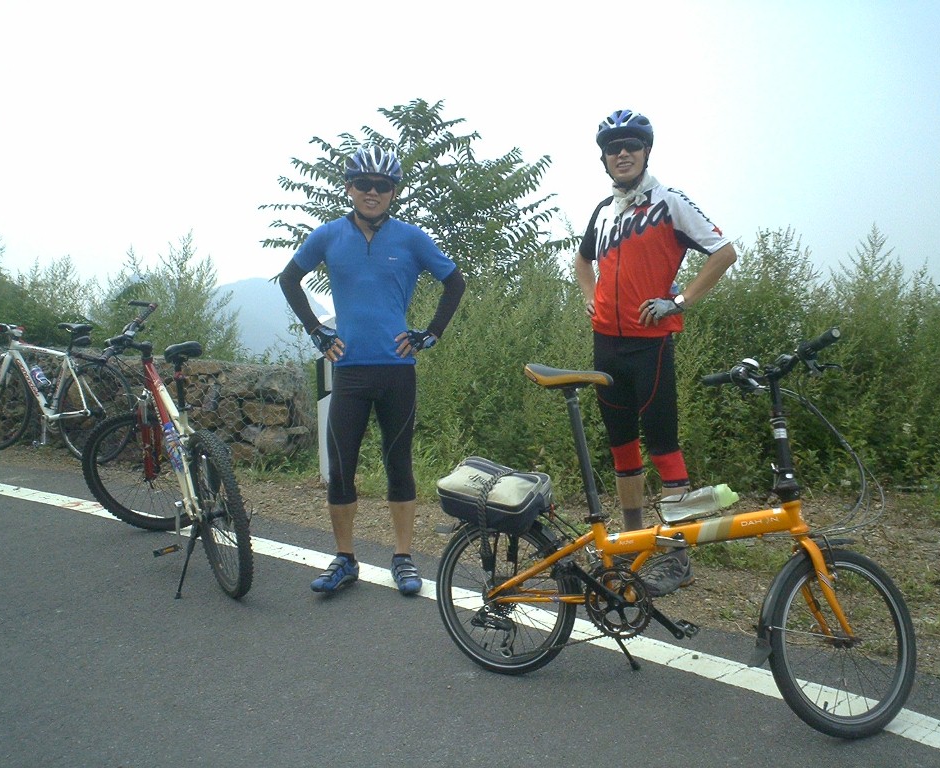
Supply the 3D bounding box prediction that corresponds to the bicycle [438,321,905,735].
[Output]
[{"bbox_3d":[0.532,0.394,3.053,1.440,1.075,0.440,1,3,27],"label":"bicycle"}]

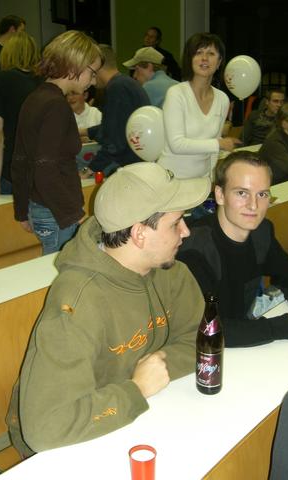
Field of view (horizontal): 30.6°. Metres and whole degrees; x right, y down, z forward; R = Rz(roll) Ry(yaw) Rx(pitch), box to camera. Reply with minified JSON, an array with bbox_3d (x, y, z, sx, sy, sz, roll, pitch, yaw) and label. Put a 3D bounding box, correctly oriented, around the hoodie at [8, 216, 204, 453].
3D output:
[{"bbox_3d":[-0.138,0.272,1.414,0.420,0.670,0.630,10,14,43],"label":"hoodie"}]

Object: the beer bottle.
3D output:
[{"bbox_3d":[0.175,0.269,1.376,0.068,0.260,0.068,1,11,6],"label":"beer bottle"}]

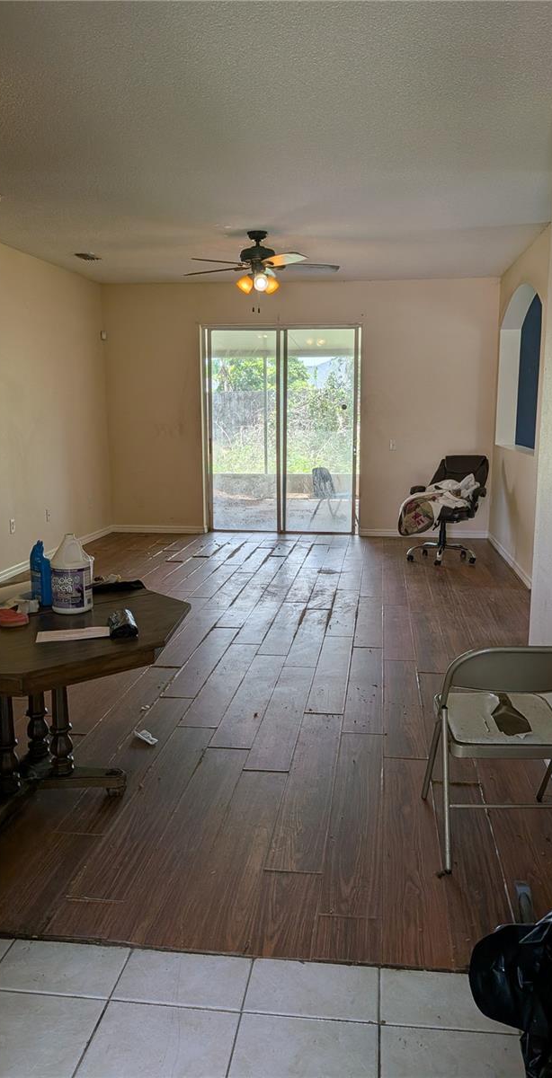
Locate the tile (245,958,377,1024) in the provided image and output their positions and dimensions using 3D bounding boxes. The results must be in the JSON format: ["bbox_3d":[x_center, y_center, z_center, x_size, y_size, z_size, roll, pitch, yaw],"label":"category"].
[{"bbox_3d":[0.095,1.152,1.907,0.332,0.010,0.181,1,10,7],"label":"tile"}]

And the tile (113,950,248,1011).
[{"bbox_3d":[-0.240,1.148,1.946,0.335,0.010,0.181,1,10,7],"label":"tile"}]

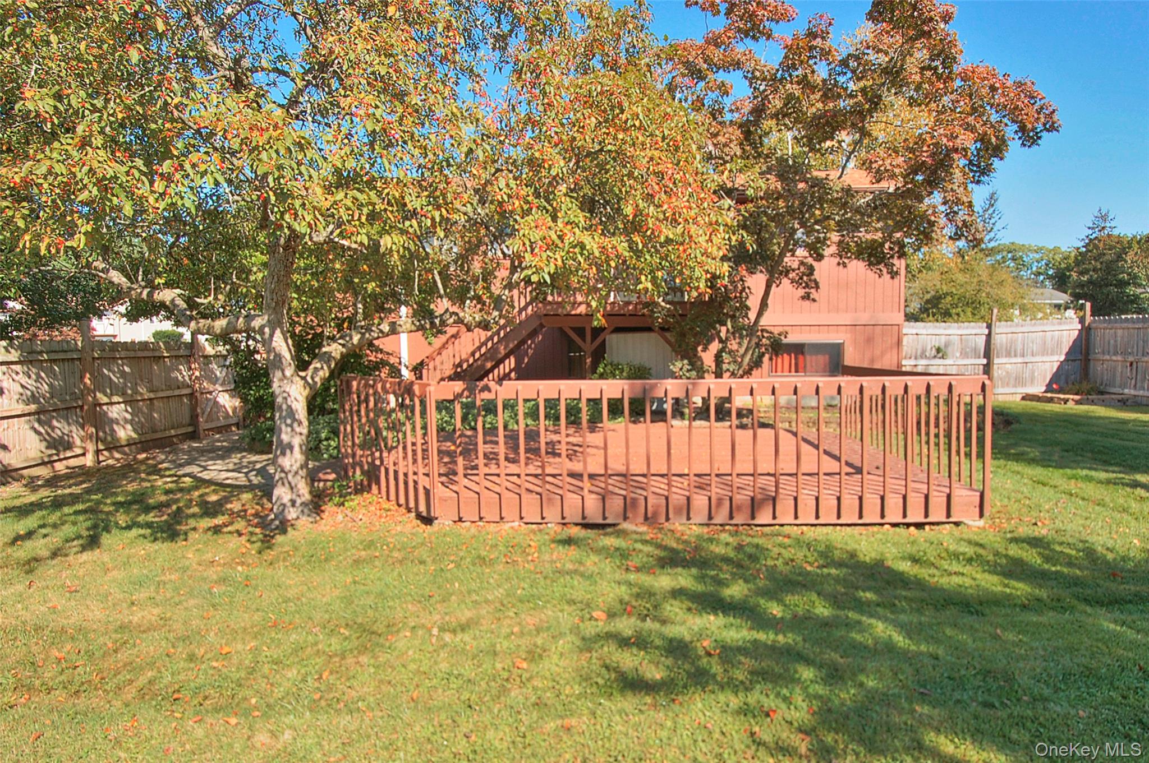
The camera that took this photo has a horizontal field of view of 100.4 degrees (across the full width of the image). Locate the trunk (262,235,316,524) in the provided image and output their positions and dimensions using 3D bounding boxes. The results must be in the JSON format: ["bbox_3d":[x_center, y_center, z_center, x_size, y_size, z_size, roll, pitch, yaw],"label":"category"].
[{"bbox_3d":[-2.356,-0.027,3.950,0.340,2.320,0.330,-2,4,-31],"label":"trunk"}]

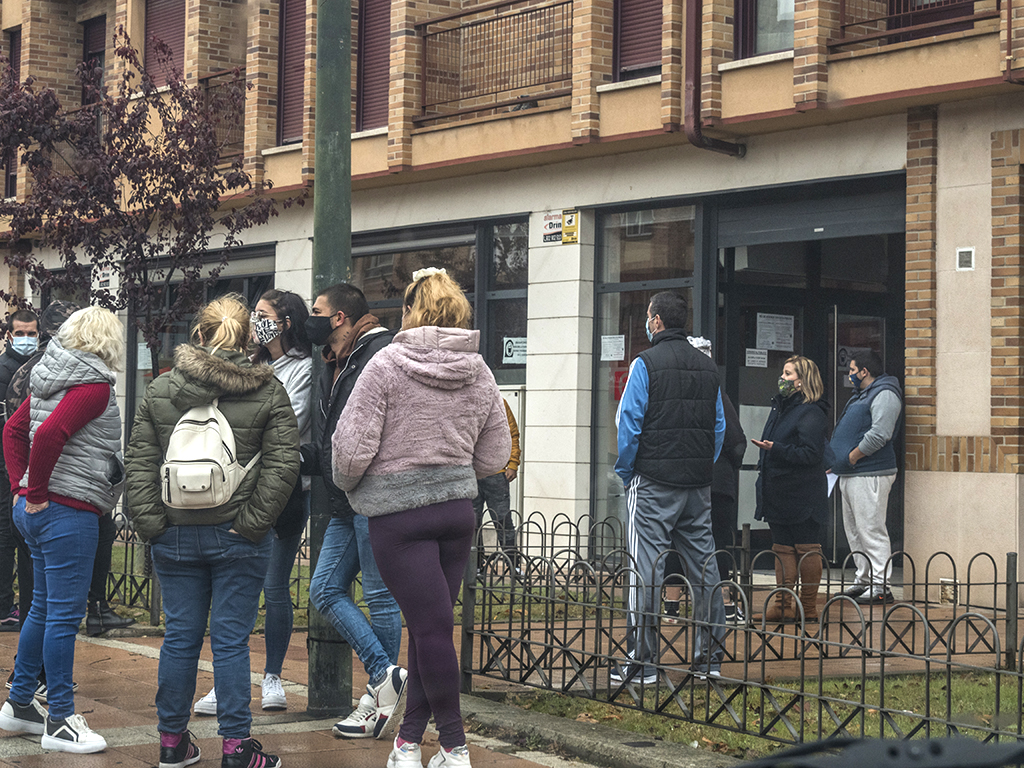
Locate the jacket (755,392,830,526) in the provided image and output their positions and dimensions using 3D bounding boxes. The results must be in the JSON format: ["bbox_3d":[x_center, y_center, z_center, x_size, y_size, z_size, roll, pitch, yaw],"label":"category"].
[{"bbox_3d":[1.771,0.477,13.450,0.420,0.850,0.500,2,-2,-16],"label":"jacket"}]

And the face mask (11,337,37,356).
[{"bbox_3d":[-2.592,-0.199,11.300,0.145,0.110,0.080,2,-2,-22],"label":"face mask"}]

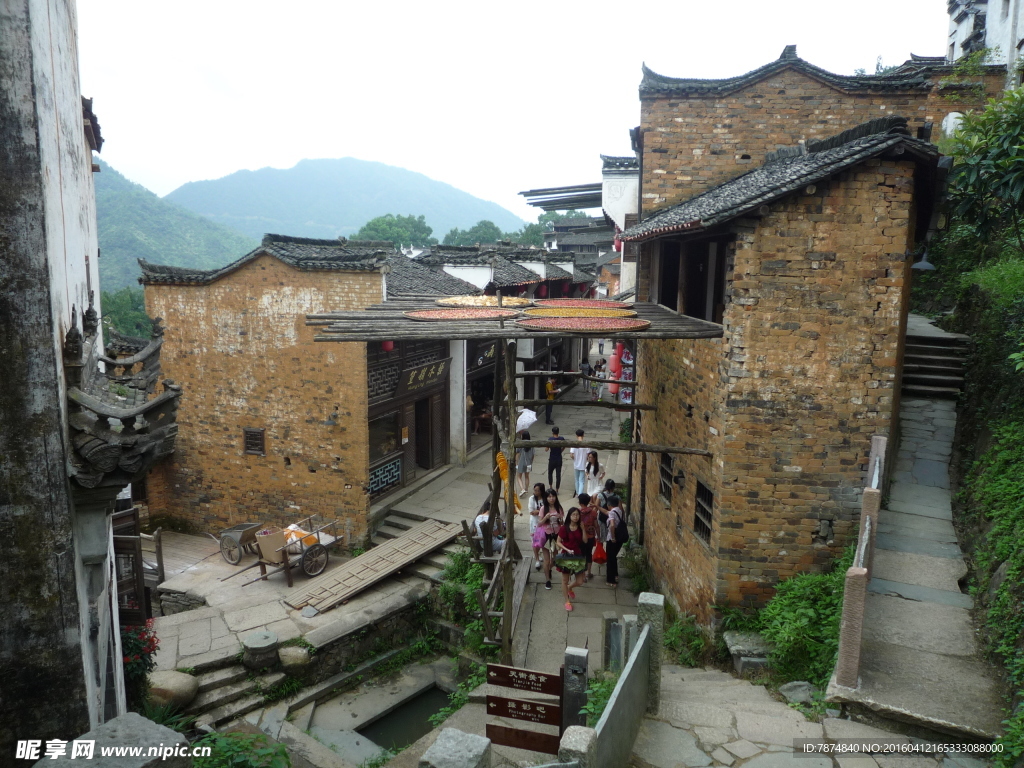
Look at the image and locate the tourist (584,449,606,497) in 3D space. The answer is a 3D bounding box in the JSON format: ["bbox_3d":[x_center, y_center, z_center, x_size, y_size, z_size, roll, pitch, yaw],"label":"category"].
[{"bbox_3d":[1.826,2.197,16.193,0.480,1.580,0.360,3,8,15],"label":"tourist"}]

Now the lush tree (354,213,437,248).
[{"bbox_3d":[-10.373,-10.616,65.612,7.400,9.000,7.000,1,8,0],"label":"lush tree"}]

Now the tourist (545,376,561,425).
[{"bbox_3d":[1.448,0.601,26.879,0.450,1.700,0.450,1,8,7],"label":"tourist"}]

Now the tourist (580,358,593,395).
[{"bbox_3d":[3.490,-0.335,34.691,0.460,1.600,0.340,1,8,5],"label":"tourist"}]

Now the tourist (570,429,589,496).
[{"bbox_3d":[1.682,1.923,18.379,0.500,1.700,0.380,1,8,3],"label":"tourist"}]

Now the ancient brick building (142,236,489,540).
[{"bbox_3d":[-4.825,-0.287,19.616,6.700,6.698,6.500,3,8,19],"label":"ancient brick building"}]

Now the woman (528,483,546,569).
[{"bbox_3d":[0.483,2.598,13.734,0.480,1.620,0.380,3,9,20],"label":"woman"}]

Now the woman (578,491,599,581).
[{"bbox_3d":[1.356,2.647,12.845,0.460,1.550,0.340,3,8,15],"label":"woman"}]

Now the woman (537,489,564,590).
[{"bbox_3d":[0.677,2.654,12.781,0.520,1.670,0.450,1,8,5],"label":"woman"}]

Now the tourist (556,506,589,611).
[{"bbox_3d":[1.004,2.815,12.084,0.550,1.630,0.500,0,8,0],"label":"tourist"}]

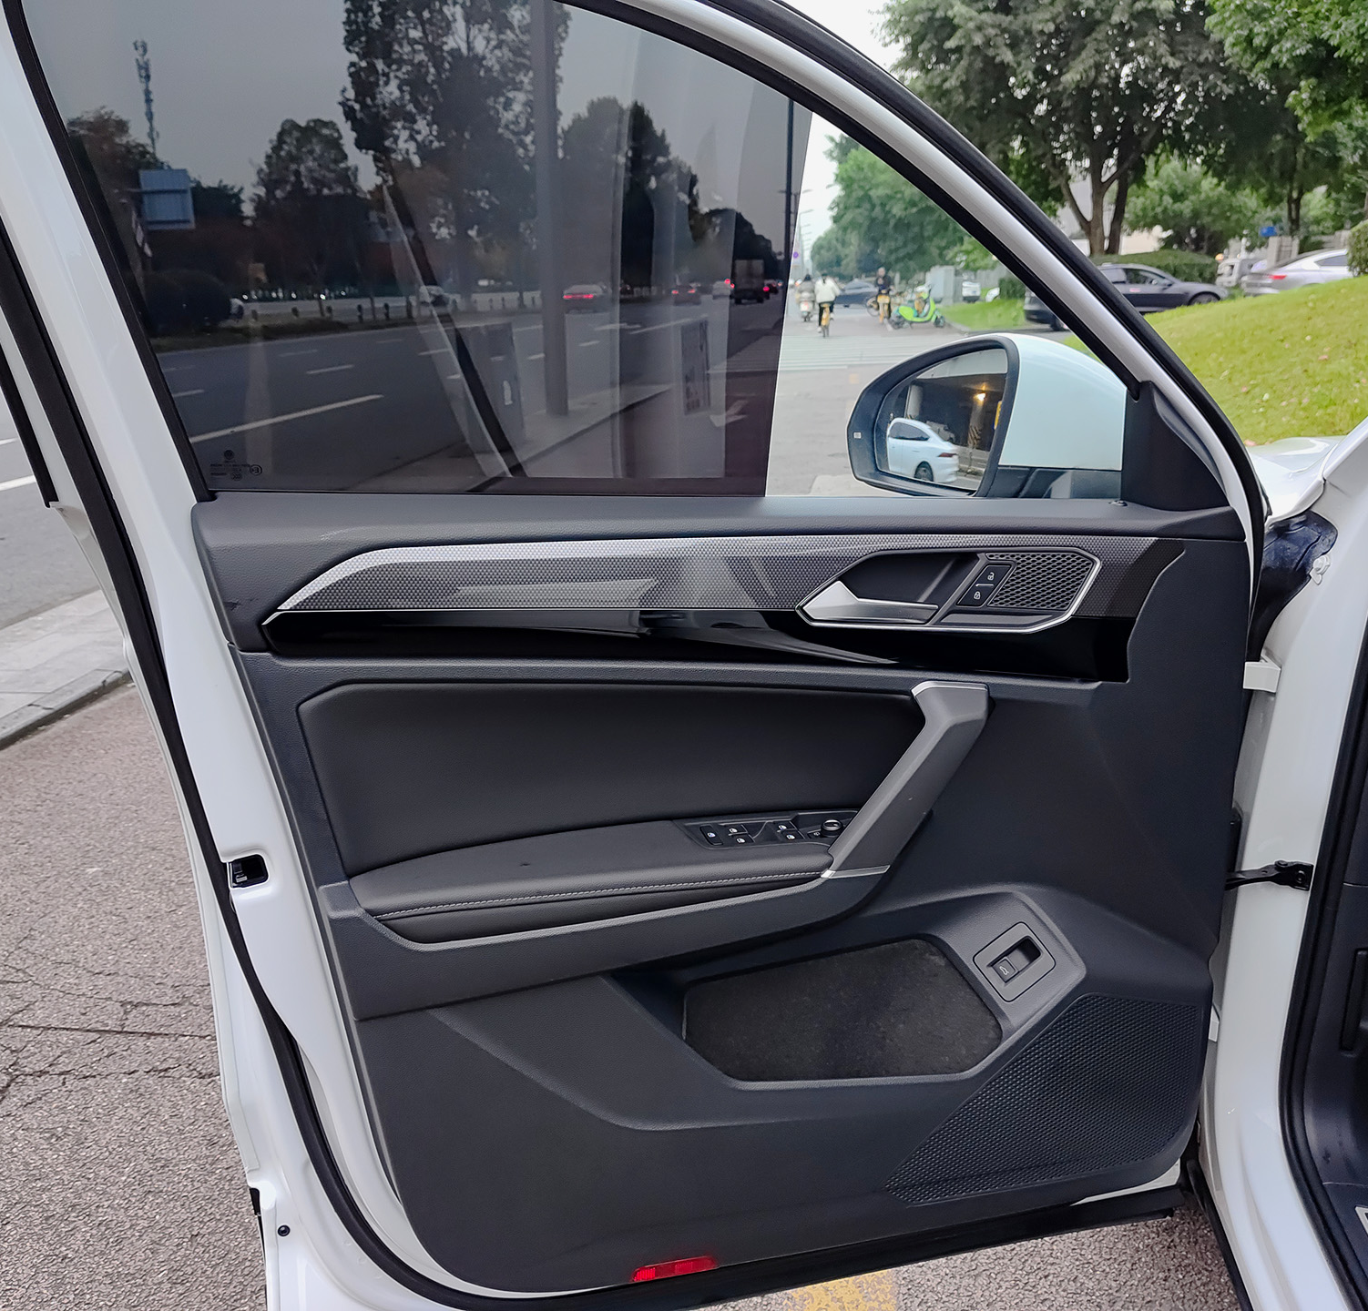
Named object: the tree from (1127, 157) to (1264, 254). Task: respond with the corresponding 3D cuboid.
[{"bbox_3d":[17.532,-14.576,41.548,5.200,4.880,5.200,0,17,0],"label":"tree"}]

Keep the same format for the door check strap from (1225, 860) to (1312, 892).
[{"bbox_3d":[0.651,0.247,1.356,0.115,0.027,0.026,-6,18,-19],"label":"door check strap"}]

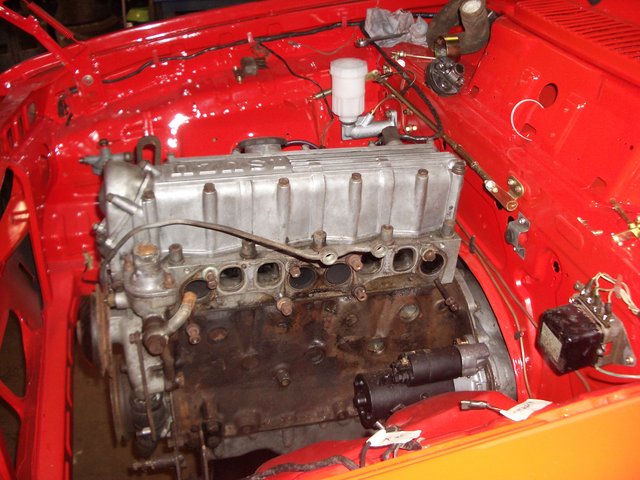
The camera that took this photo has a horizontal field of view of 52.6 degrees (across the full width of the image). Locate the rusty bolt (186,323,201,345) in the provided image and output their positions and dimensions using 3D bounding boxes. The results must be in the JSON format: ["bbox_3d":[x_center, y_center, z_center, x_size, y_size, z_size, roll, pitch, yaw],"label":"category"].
[{"bbox_3d":[-0.164,0.121,0.838,0.016,0.016,0.026,-6,27,-13],"label":"rusty bolt"}]

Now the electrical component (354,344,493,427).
[{"bbox_3d":[0.154,0.215,0.962,0.185,0.110,0.085,-5,28,-14],"label":"electrical component"}]

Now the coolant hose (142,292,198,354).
[{"bbox_3d":[-0.184,0.100,0.787,0.060,0.054,0.050,-9,31,-11],"label":"coolant hose"}]

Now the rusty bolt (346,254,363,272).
[{"bbox_3d":[0.047,0.032,0.887,0.017,0.017,0.024,-5,28,-14],"label":"rusty bolt"}]

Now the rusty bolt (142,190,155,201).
[{"bbox_3d":[-0.212,-0.055,0.800,0.014,0.009,0.014,-6,27,-13],"label":"rusty bolt"}]

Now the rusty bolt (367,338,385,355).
[{"bbox_3d":[0.084,0.161,0.978,0.022,0.022,0.012,-5,28,-14],"label":"rusty bolt"}]

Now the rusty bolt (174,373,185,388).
[{"bbox_3d":[-0.190,0.190,0.876,0.013,0.015,0.016,-6,27,-13],"label":"rusty bolt"}]

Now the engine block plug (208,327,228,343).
[{"bbox_3d":[-0.143,0.133,0.910,0.029,0.029,0.008,-5,36,-11],"label":"engine block plug"}]

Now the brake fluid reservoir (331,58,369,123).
[{"bbox_3d":[0.053,-0.269,1.170,0.066,0.110,0.066,-1,28,0],"label":"brake fluid reservoir"}]

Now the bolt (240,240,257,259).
[{"bbox_3d":[-0.096,0.013,0.867,0.018,0.022,0.018,-5,28,-14],"label":"bolt"}]

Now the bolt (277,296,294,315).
[{"bbox_3d":[-0.047,0.091,0.888,0.018,0.018,0.026,-5,28,-14],"label":"bolt"}]

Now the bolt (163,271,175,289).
[{"bbox_3d":[-0.188,0.049,0.801,0.014,0.017,0.014,-6,27,-13],"label":"bolt"}]

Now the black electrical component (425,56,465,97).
[{"bbox_3d":[0.224,-0.293,1.160,0.063,0.062,0.046,-11,32,-15],"label":"black electrical component"}]

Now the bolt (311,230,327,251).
[{"bbox_3d":[-0.002,0.001,0.858,0.019,0.021,0.019,-6,27,-13],"label":"bolt"}]

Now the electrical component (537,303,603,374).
[{"bbox_3d":[0.276,0.109,0.720,0.043,0.051,0.052,-13,34,-8],"label":"electrical component"}]

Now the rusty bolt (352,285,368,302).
[{"bbox_3d":[0.057,0.076,0.916,0.017,0.017,0.022,-5,28,-14],"label":"rusty bolt"}]

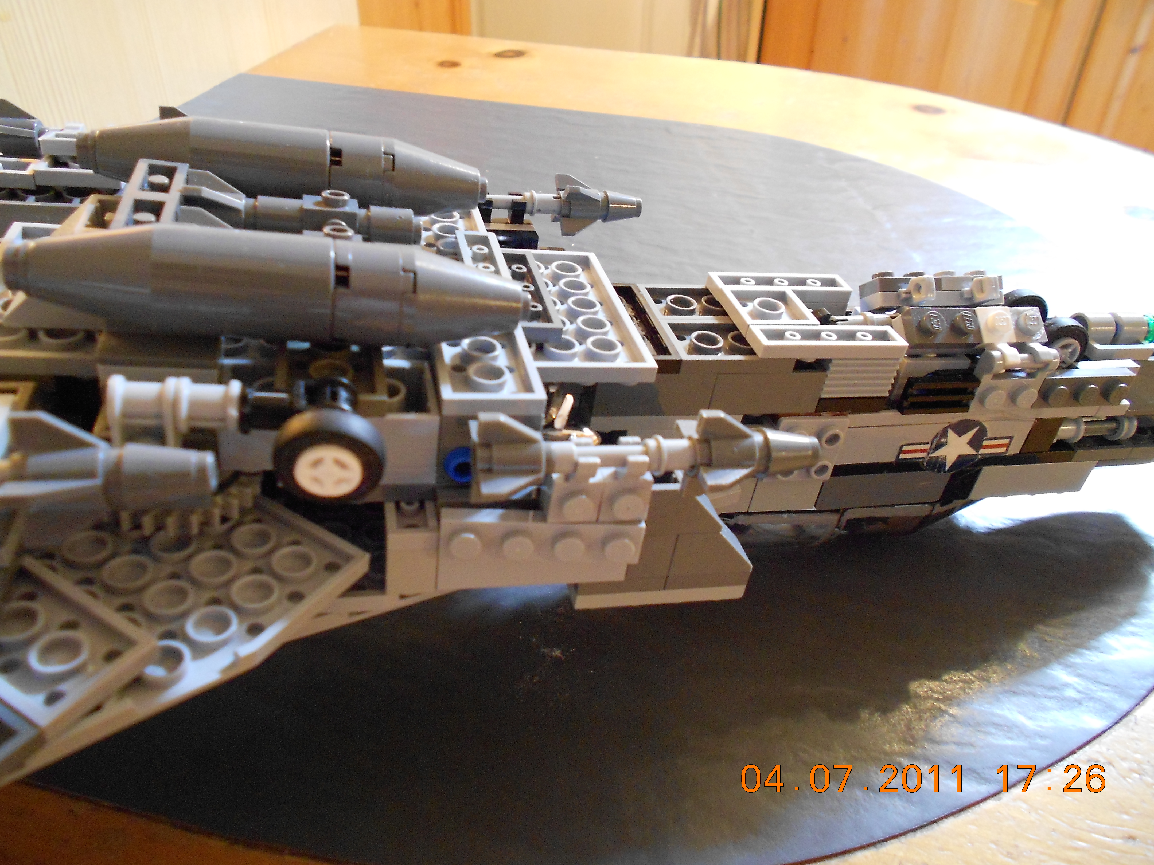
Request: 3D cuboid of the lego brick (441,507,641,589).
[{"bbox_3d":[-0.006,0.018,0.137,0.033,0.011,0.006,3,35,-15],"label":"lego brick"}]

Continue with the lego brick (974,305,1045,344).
[{"bbox_3d":[0.093,-0.023,0.187,0.016,0.005,0.008,-2,73,-14],"label":"lego brick"}]

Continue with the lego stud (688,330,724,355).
[{"bbox_3d":[0.026,-0.018,0.172,0.006,0.002,0.006,-1,35,-15],"label":"lego stud"}]

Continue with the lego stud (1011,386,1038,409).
[{"bbox_3d":[0.095,-0.008,0.185,0.005,0.005,0.002,-1,35,-14],"label":"lego stud"}]

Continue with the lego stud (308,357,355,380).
[{"bbox_3d":[-0.040,-0.009,0.141,0.006,0.002,0.006,-1,35,-14],"label":"lego stud"}]

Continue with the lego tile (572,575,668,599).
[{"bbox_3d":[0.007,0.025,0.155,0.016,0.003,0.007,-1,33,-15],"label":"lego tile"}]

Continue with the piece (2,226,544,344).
[{"bbox_3d":[-0.044,-0.022,0.133,0.076,0.016,0.016,2,35,-18],"label":"piece"}]

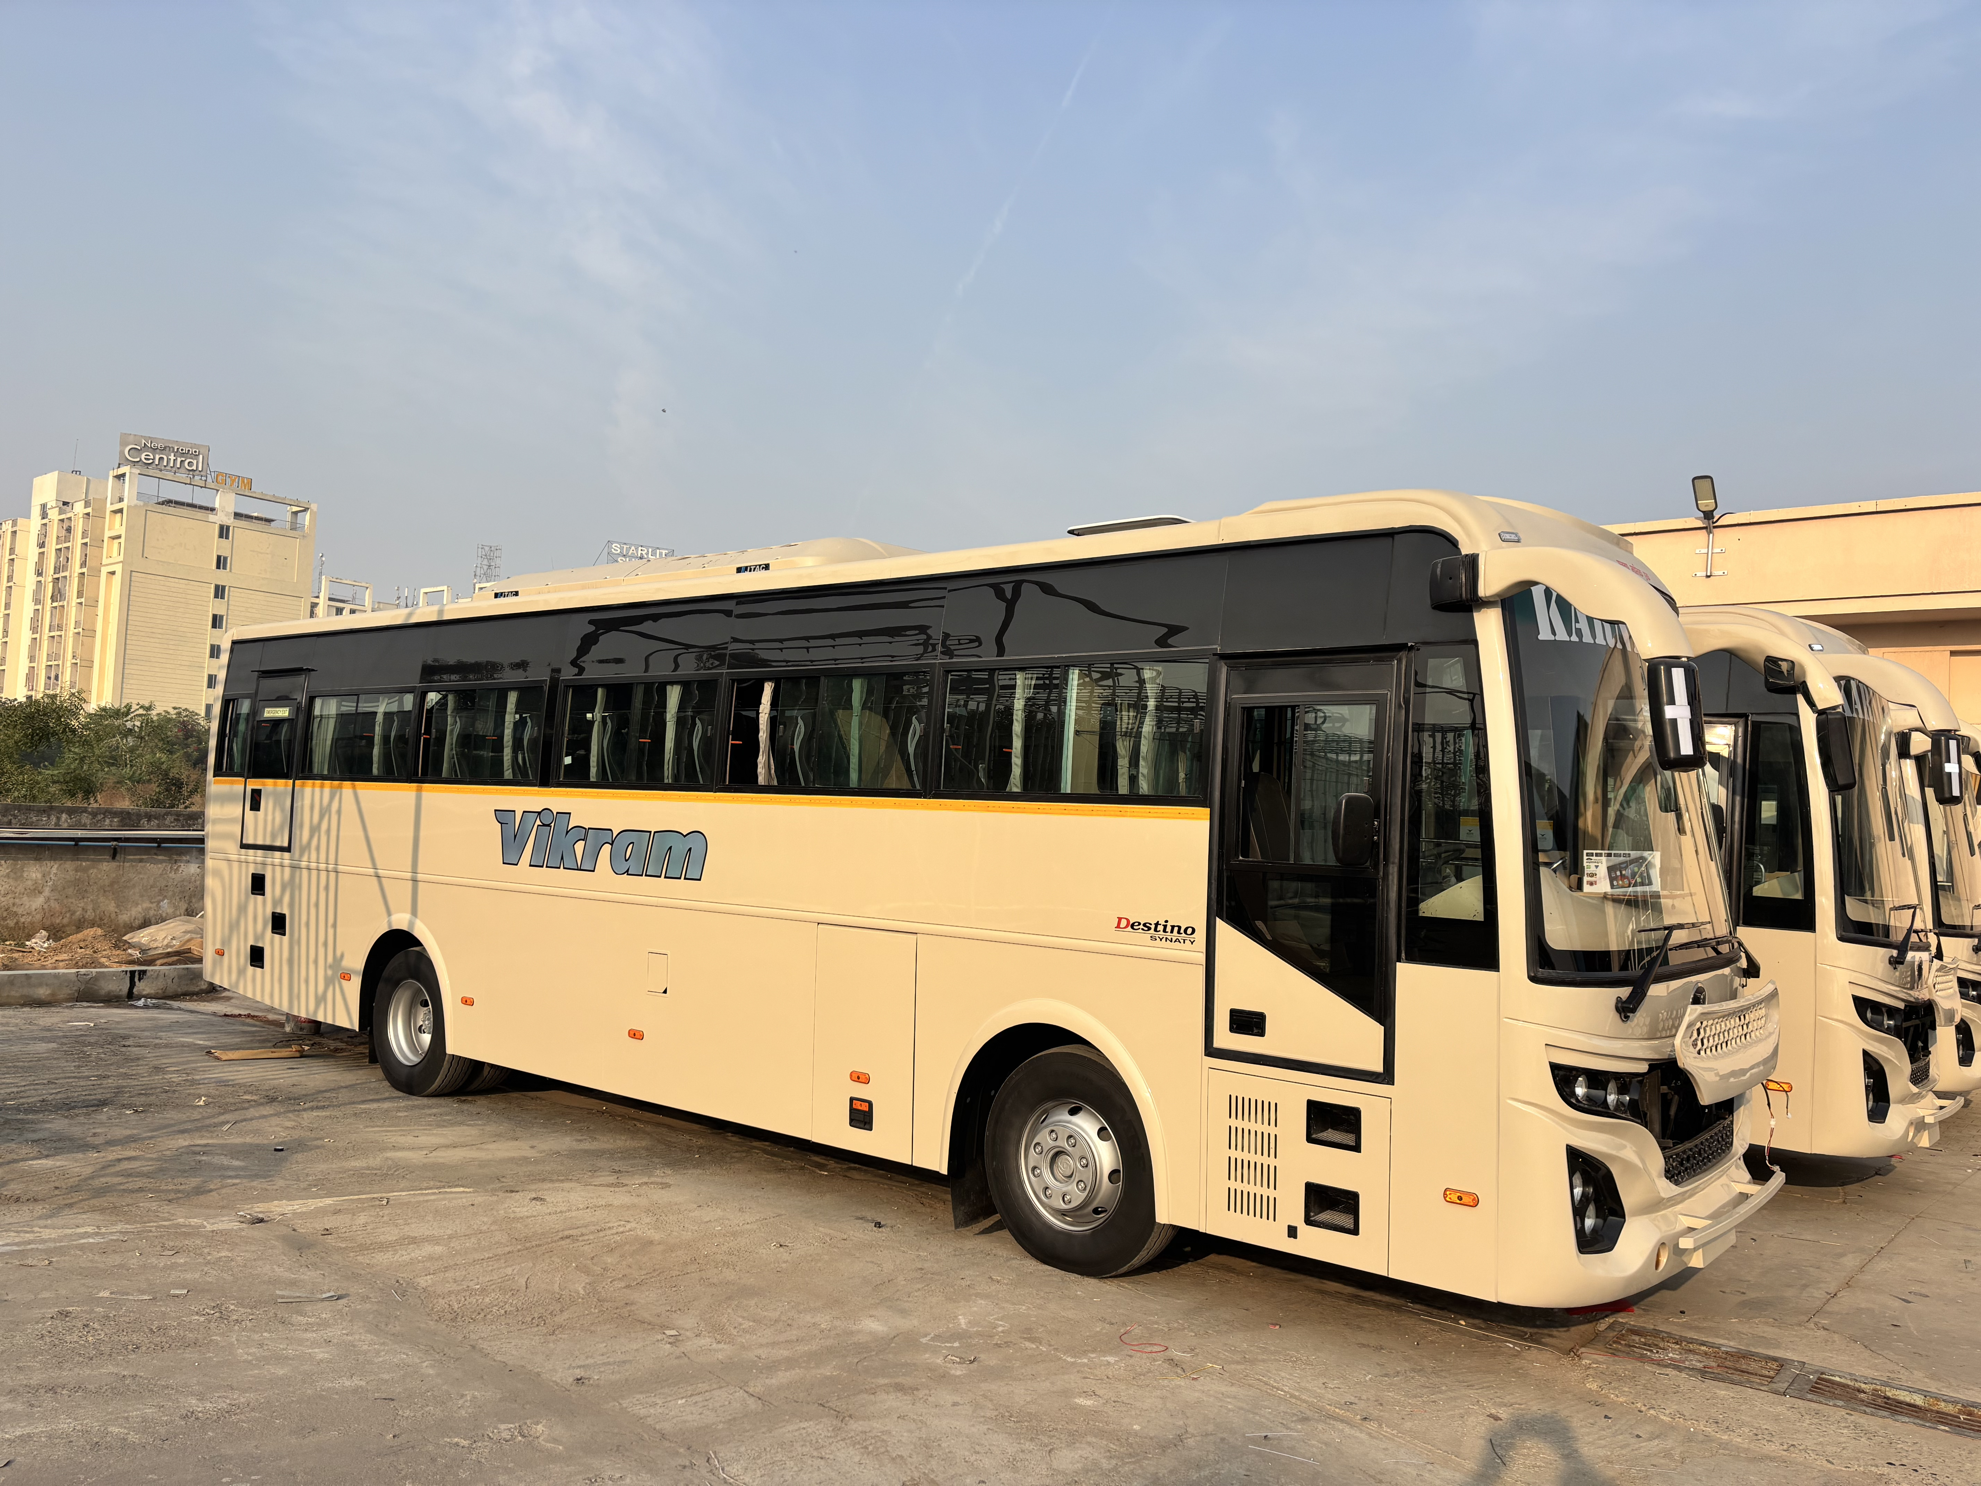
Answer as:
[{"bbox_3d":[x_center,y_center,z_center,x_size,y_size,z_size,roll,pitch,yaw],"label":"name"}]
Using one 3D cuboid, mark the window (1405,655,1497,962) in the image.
[{"bbox_3d":[1.880,0.252,6.056,0.389,1.300,0.040,0,-4,39],"label":"window"}]

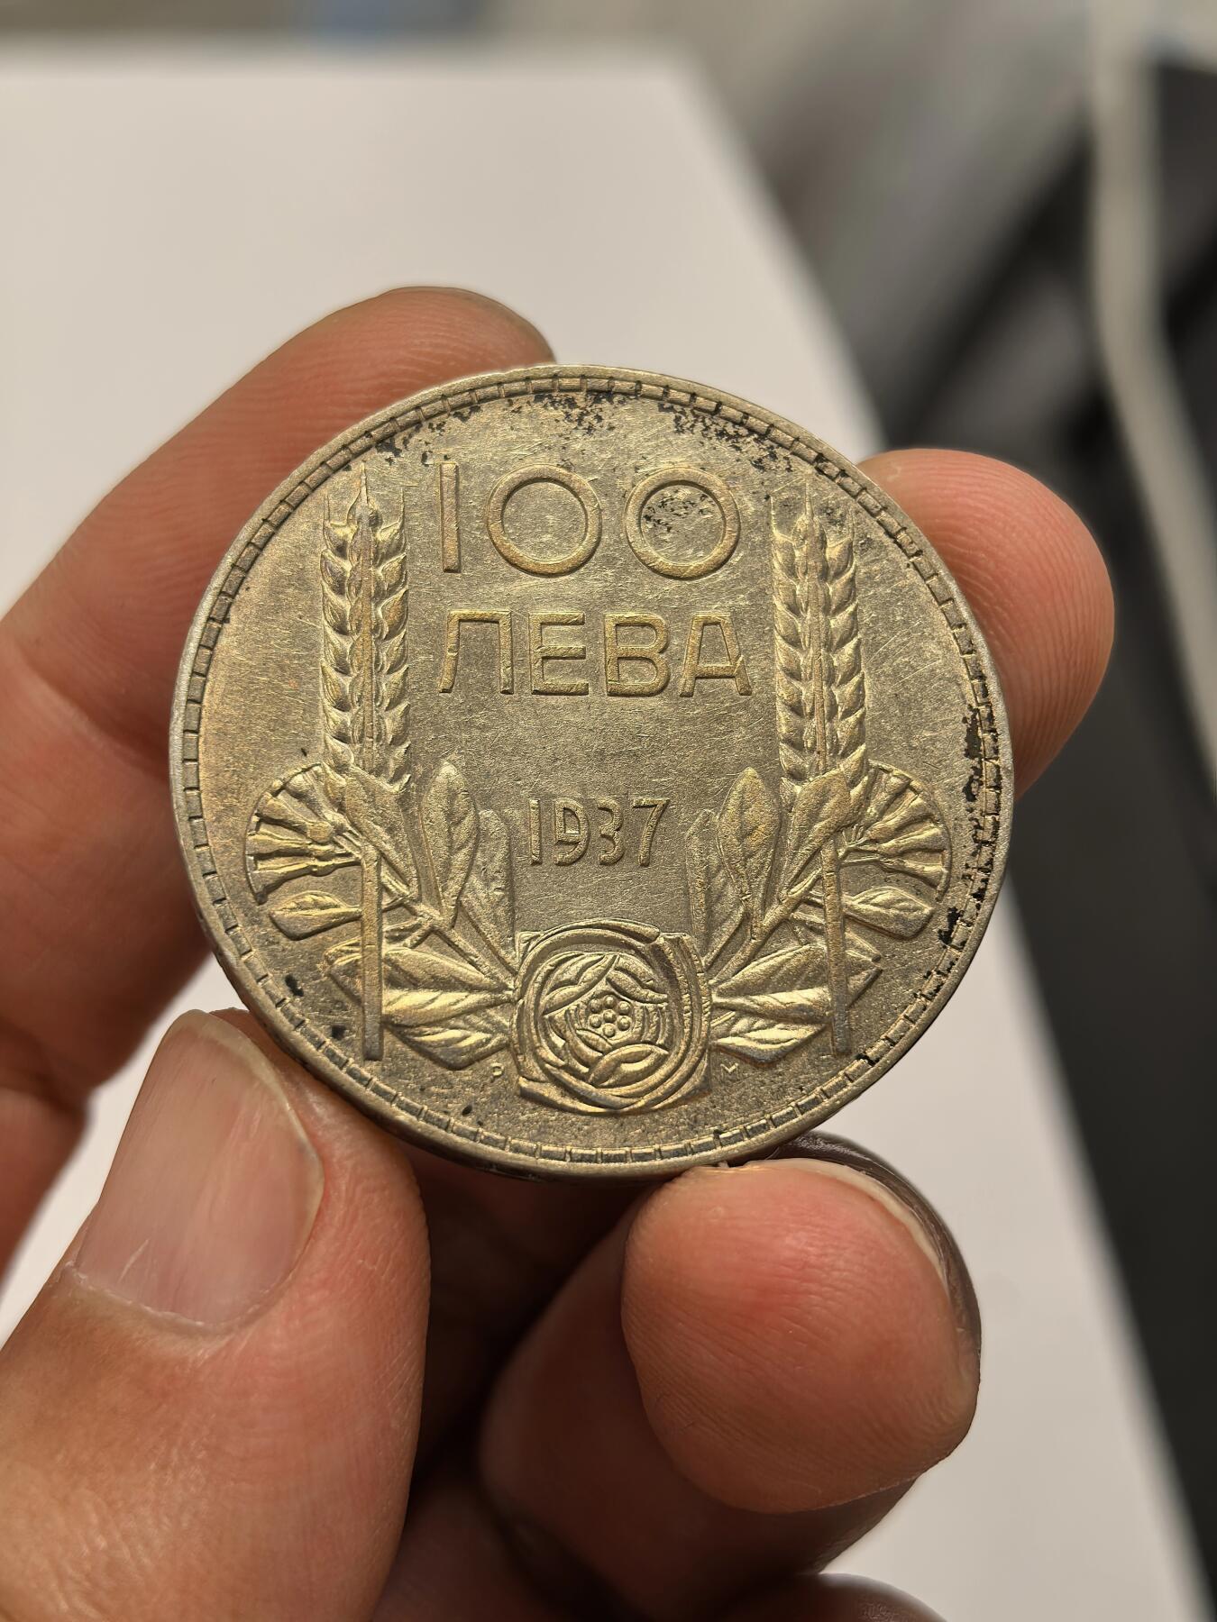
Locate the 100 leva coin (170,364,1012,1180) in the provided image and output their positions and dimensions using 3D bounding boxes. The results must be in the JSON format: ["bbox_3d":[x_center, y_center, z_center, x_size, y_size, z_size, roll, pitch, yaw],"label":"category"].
[{"bbox_3d":[0.000,-0.002,0.102,0.034,0.003,0.034,0,74,-8],"label":"100 leva coin"}]

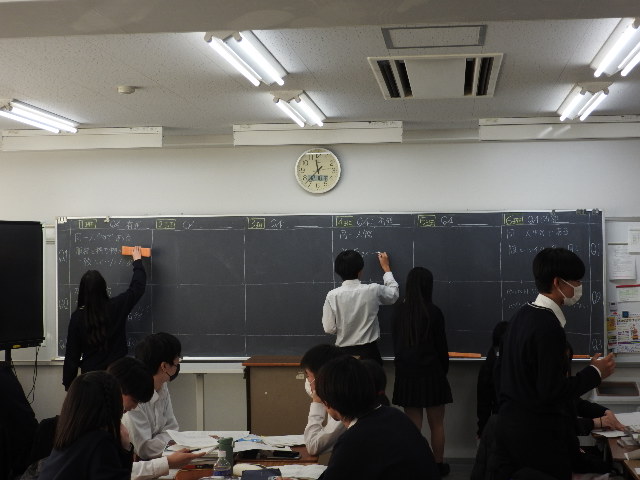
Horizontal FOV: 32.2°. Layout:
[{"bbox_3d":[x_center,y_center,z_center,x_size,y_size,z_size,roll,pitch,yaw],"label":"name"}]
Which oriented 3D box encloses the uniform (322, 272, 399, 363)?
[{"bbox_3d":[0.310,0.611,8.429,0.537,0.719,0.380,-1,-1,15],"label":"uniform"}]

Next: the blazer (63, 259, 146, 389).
[{"bbox_3d":[-1.698,0.660,8.748,0.603,1.021,0.420,-1,-1,13],"label":"blazer"}]

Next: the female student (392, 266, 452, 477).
[{"bbox_3d":[0.774,0.986,8.367,0.443,1.557,0.340,-1,-1,10],"label":"female student"}]

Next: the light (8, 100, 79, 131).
[{"bbox_3d":[-1.952,-0.828,7.590,0.209,0.080,1.274,-1,-1,7],"label":"light"}]

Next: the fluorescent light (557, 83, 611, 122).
[{"bbox_3d":[1.698,-0.872,7.155,0.209,0.080,1.283,-1,-1,7],"label":"fluorescent light"}]

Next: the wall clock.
[{"bbox_3d":[-0.018,-0.548,8.877,0.370,0.370,0.050,-1,-1,7],"label":"wall clock"}]

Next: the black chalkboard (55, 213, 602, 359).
[{"bbox_3d":[0.018,0.374,8.846,4.405,1.160,0.080,-1,-1,7],"label":"black chalkboard"}]

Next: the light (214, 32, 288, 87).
[{"bbox_3d":[-0.351,-0.883,5.468,0.209,0.080,1.264,-1,-1,7],"label":"light"}]

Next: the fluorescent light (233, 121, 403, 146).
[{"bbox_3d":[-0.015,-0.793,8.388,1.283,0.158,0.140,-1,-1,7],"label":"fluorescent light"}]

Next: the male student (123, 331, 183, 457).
[{"bbox_3d":[-0.817,1.094,5.520,0.560,1.266,0.460,-1,-1,28],"label":"male student"}]

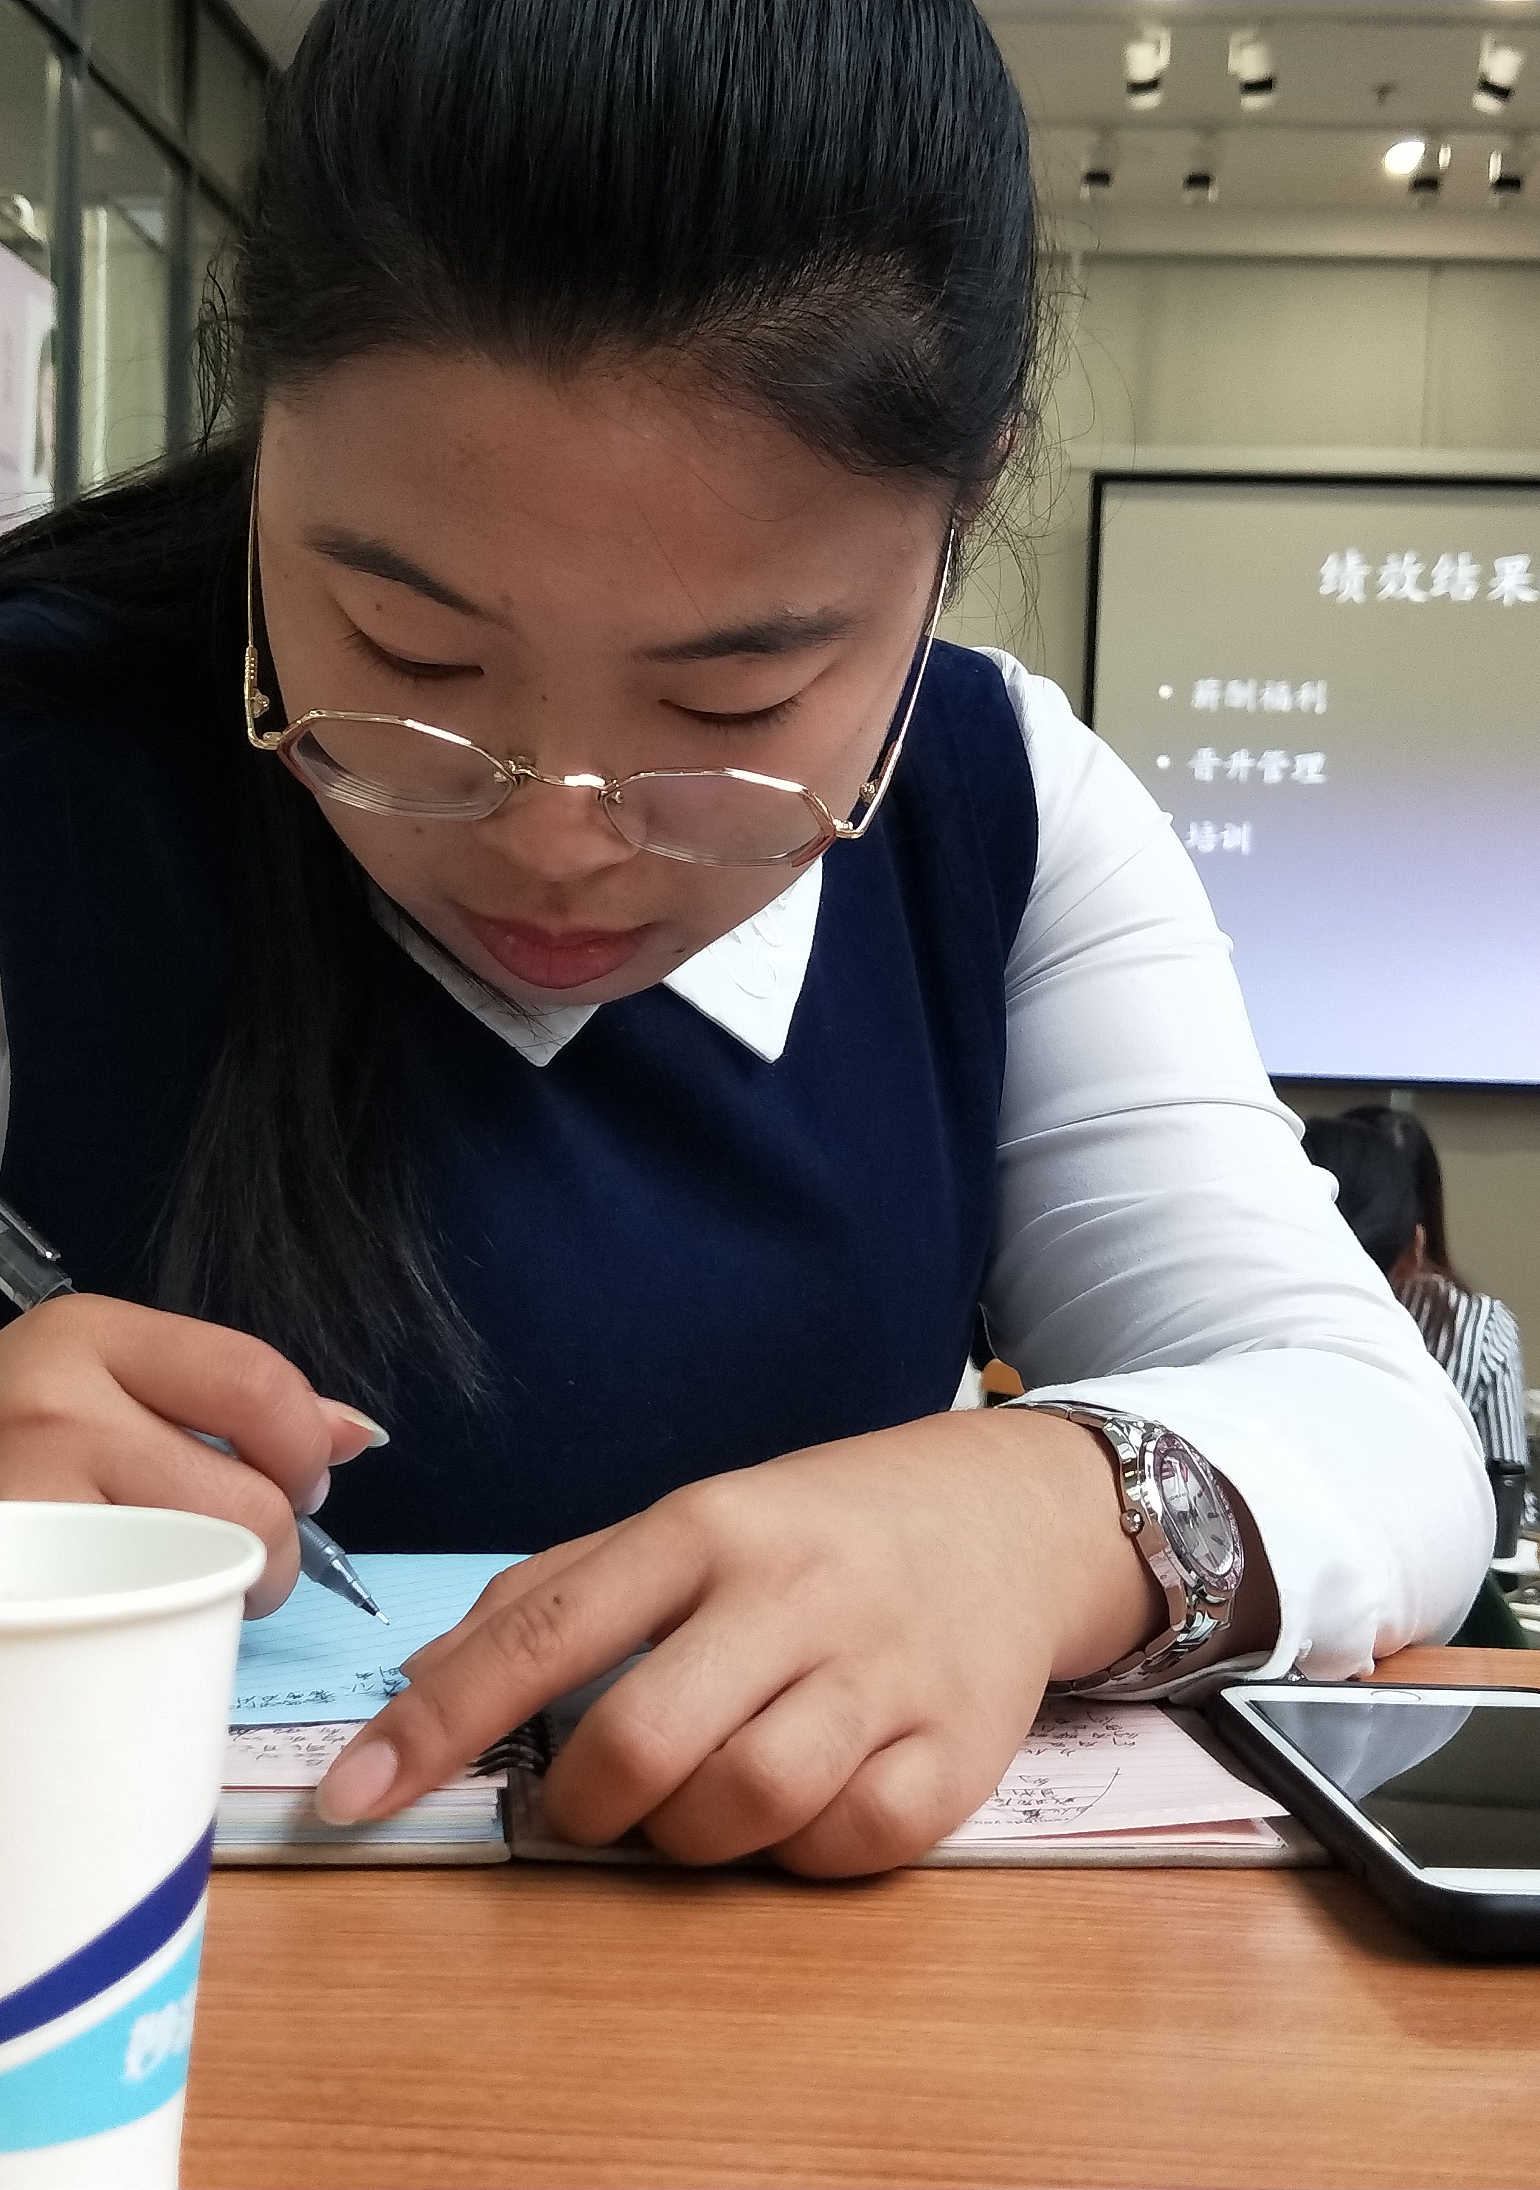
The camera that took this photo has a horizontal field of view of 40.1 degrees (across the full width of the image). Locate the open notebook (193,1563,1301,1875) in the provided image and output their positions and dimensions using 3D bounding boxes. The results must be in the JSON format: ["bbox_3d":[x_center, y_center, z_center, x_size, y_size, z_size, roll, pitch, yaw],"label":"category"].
[{"bbox_3d":[-0.057,0.135,0.508,0.325,0.020,0.208,2,1,-5],"label":"open notebook"}]

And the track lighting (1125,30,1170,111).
[{"bbox_3d":[1.190,-3.231,6.645,0.130,0.220,0.140,3,1,18],"label":"track lighting"}]

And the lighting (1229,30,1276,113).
[{"bbox_3d":[1.517,-3.216,6.629,0.130,0.220,0.140,3,1,18],"label":"lighting"}]

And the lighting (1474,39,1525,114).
[{"bbox_3d":[2.278,-3.183,6.590,0.130,0.220,0.140,1,2,-39],"label":"lighting"}]

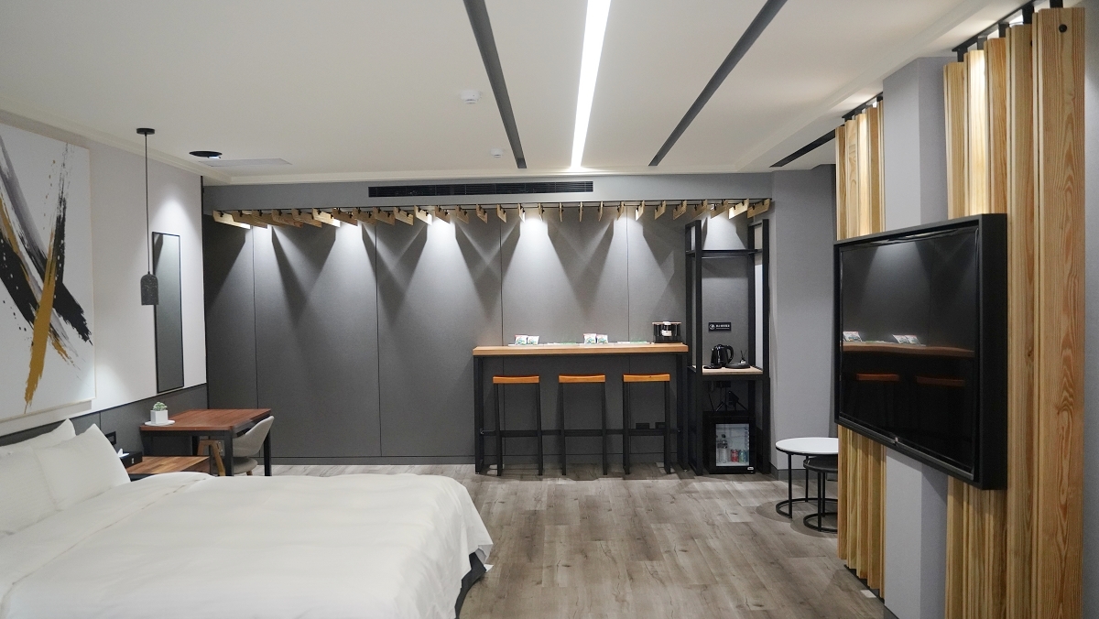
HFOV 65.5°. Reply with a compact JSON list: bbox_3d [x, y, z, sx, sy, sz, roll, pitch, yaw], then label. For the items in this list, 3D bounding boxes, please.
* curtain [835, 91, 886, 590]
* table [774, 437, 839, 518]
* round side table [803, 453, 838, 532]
[{"bbox_3d":[1.638,0.195,4.381,0.153,2.349,0.673,-1,1,1],"label":"curtain"},{"bbox_3d":[1.885,1.146,5.808,0.670,0.454,0.670,-1,1,1],"label":"table"},{"bbox_3d":[1.904,1.182,5.487,0.532,0.395,0.532,-1,1,1],"label":"round side table"}]

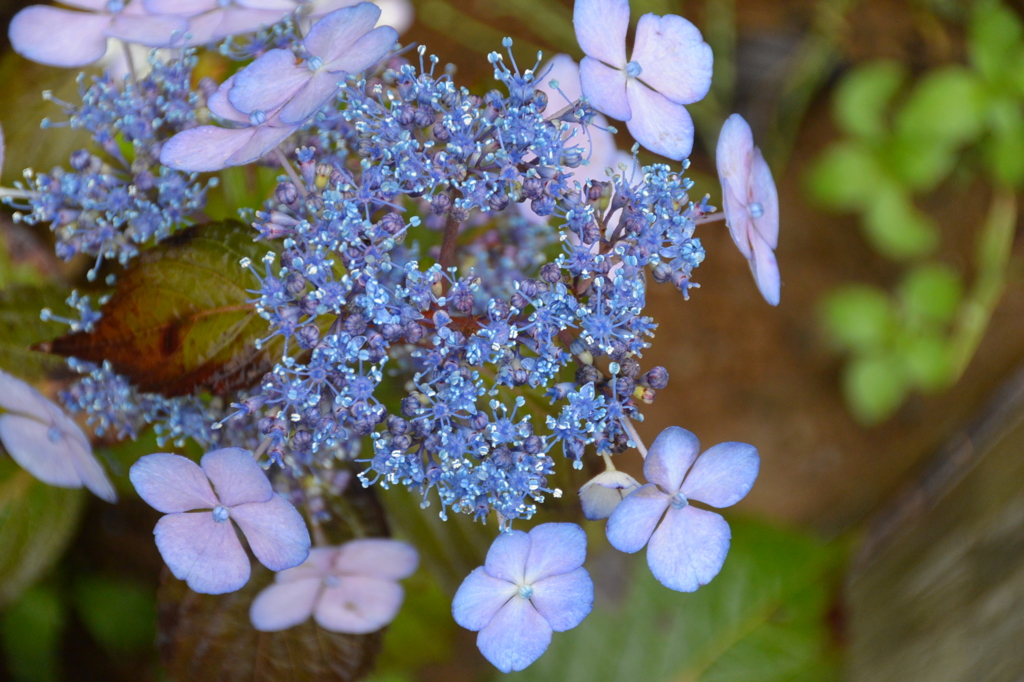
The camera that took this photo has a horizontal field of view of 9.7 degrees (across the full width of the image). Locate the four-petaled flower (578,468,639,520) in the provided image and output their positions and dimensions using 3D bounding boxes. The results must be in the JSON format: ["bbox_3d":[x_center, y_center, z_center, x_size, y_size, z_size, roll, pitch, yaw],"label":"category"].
[{"bbox_3d":[0.017,0.027,1.035,0.011,0.009,0.011,-12,9,0],"label":"four-petaled flower"}]

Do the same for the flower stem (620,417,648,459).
[{"bbox_3d":[0.021,0.016,1.032,0.001,0.001,0.011,-29,64,0],"label":"flower stem"}]

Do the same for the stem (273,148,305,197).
[{"bbox_3d":[-0.038,-0.030,1.038,0.001,0.014,0.001,-30,31,0],"label":"stem"}]

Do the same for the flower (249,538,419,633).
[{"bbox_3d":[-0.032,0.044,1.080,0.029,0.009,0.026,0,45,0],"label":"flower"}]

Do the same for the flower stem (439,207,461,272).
[{"bbox_3d":[-0.011,-0.018,1.054,0.002,0.018,0.002,10,41,0],"label":"flower stem"}]

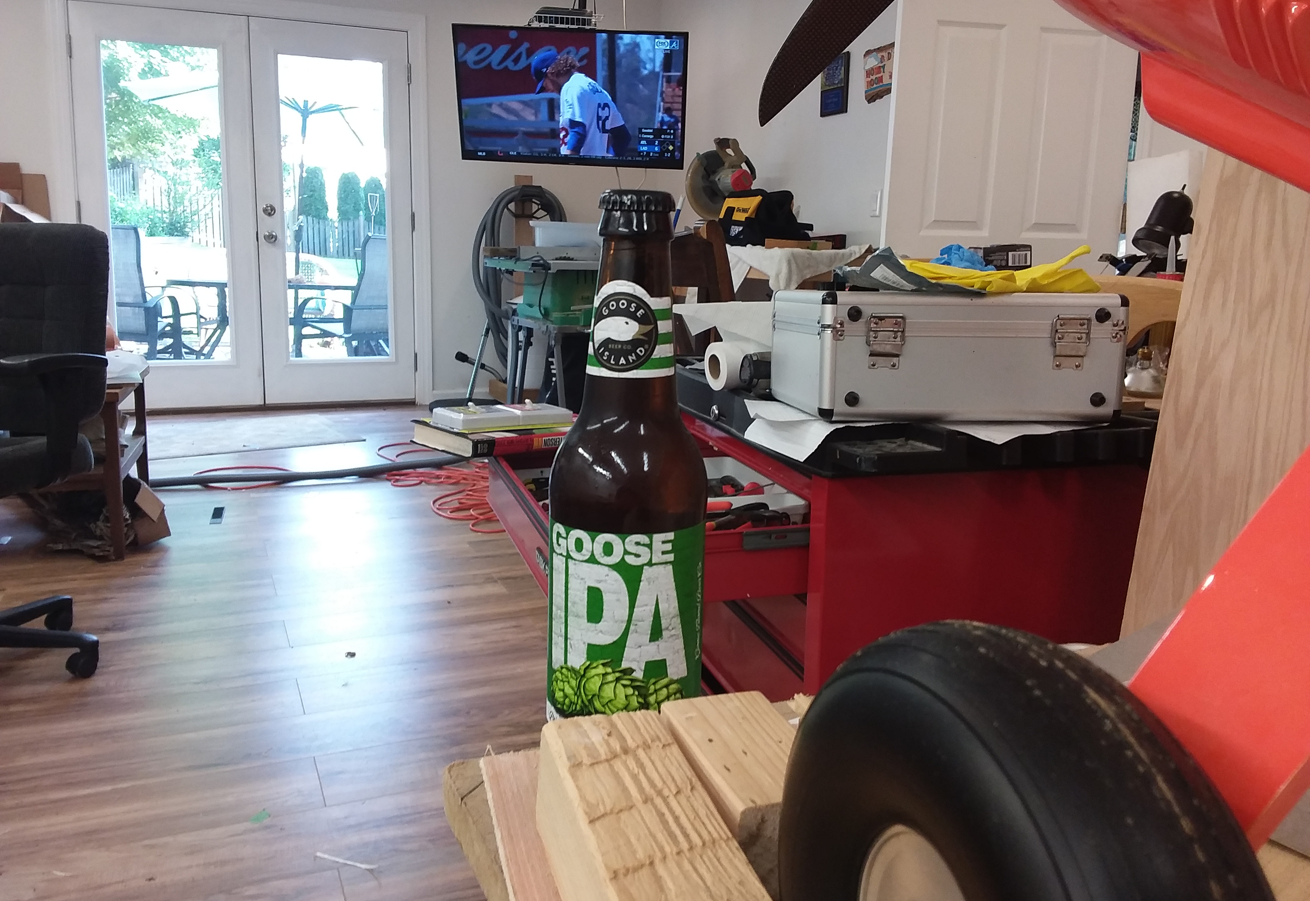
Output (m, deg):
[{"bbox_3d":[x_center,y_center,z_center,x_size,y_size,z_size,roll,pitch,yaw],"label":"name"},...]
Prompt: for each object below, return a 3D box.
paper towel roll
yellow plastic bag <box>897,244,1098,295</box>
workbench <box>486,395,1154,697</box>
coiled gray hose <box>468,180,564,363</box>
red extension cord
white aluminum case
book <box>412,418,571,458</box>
[{"bbox_3d":[0.204,-0.129,1.544,0.250,0.071,0.071,-4,13,-25],"label":"paper towel roll"},{"bbox_3d":[0.432,-0.228,1.290,0.220,0.058,0.160,0,12,-7],"label":"yellow plastic bag"},{"bbox_3d":[0.159,0.293,1.517,0.747,0.770,0.660,-2,12,-17],"label":"workbench"},{"bbox_3d":[-0.764,-0.974,5.928,0.580,1.120,0.200,-4,12,-24],"label":"coiled gray hose"},{"bbox_3d":[-1.109,0.114,4.033,1.351,0.040,1.607,-4,13,-24],"label":"red extension cord"},{"bbox_3d":[0.368,-0.131,1.345,0.369,0.153,0.272,0,9,-7],"label":"white aluminum case"},{"bbox_3d":[-0.213,-0.029,1.537,0.242,0.028,0.168,-8,15,-41],"label":"book"}]

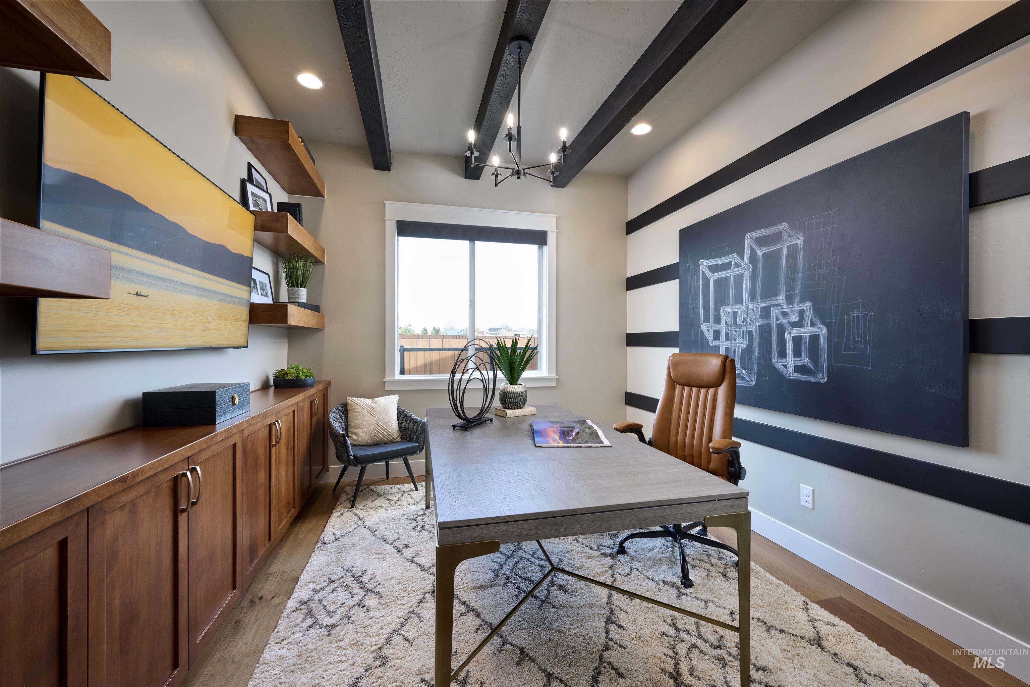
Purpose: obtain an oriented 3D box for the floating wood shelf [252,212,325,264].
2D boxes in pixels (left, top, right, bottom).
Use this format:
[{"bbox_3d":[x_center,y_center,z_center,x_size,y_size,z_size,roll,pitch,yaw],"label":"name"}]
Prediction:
[{"bbox_3d":[-1.707,-0.768,3.017,0.296,0.128,1.053,0,0,-14],"label":"floating wood shelf"}]

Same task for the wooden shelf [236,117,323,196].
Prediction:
[{"bbox_3d":[-1.706,-1.353,3.018,0.296,0.127,1.046,0,0,-14],"label":"wooden shelf"}]

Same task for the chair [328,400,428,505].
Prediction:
[{"bbox_3d":[-1.189,0.883,3.341,0.720,0.700,0.630,0,0,-42],"label":"chair"}]

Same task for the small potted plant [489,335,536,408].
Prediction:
[{"bbox_3d":[-0.009,0.205,2.883,0.335,0.505,0.320,0,0,0],"label":"small potted plant"}]

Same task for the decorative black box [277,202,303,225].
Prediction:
[{"bbox_3d":[-1.695,-0.949,3.028,0.155,0.230,0.100,0,0,-14],"label":"decorative black box"}]

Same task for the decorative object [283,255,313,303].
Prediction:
[{"bbox_3d":[-1.623,-0.493,2.986,0.200,0.385,0.200,0,0,-14],"label":"decorative object"}]

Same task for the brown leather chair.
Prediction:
[{"bbox_3d":[0.922,0.649,2.352,0.740,1.160,0.680,0,0,-41],"label":"brown leather chair"}]

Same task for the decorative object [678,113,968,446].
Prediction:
[{"bbox_3d":[1.621,-0.268,2.505,0.037,1.371,1.804,0,0,-14],"label":"decorative object"}]

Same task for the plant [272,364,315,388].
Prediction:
[{"bbox_3d":[-1.745,0.249,3.165,0.265,0.180,0.275,0,0,-14],"label":"plant"}]

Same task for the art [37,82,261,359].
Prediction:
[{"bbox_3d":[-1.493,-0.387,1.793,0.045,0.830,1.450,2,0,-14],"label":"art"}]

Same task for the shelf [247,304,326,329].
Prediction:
[{"bbox_3d":[-1.709,-0.188,3.016,0.296,0.128,1.060,0,0,-14],"label":"shelf"}]

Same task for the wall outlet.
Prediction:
[{"bbox_3d":[1.695,0.893,2.331,0.010,0.119,0.073,0,0,-14],"label":"wall outlet"}]

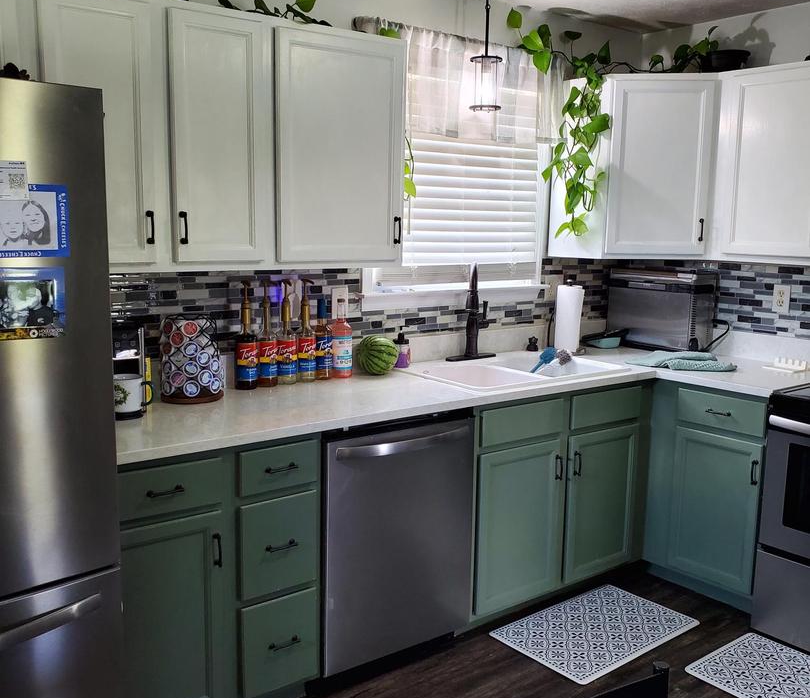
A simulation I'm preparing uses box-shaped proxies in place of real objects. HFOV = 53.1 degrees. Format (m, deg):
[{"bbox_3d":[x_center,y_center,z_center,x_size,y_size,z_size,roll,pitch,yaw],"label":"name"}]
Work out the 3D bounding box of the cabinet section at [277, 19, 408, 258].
[{"bbox_3d":[-0.288,-0.668,2.775,0.500,0.735,0.320,-6,11,-36],"label":"cabinet section"}]

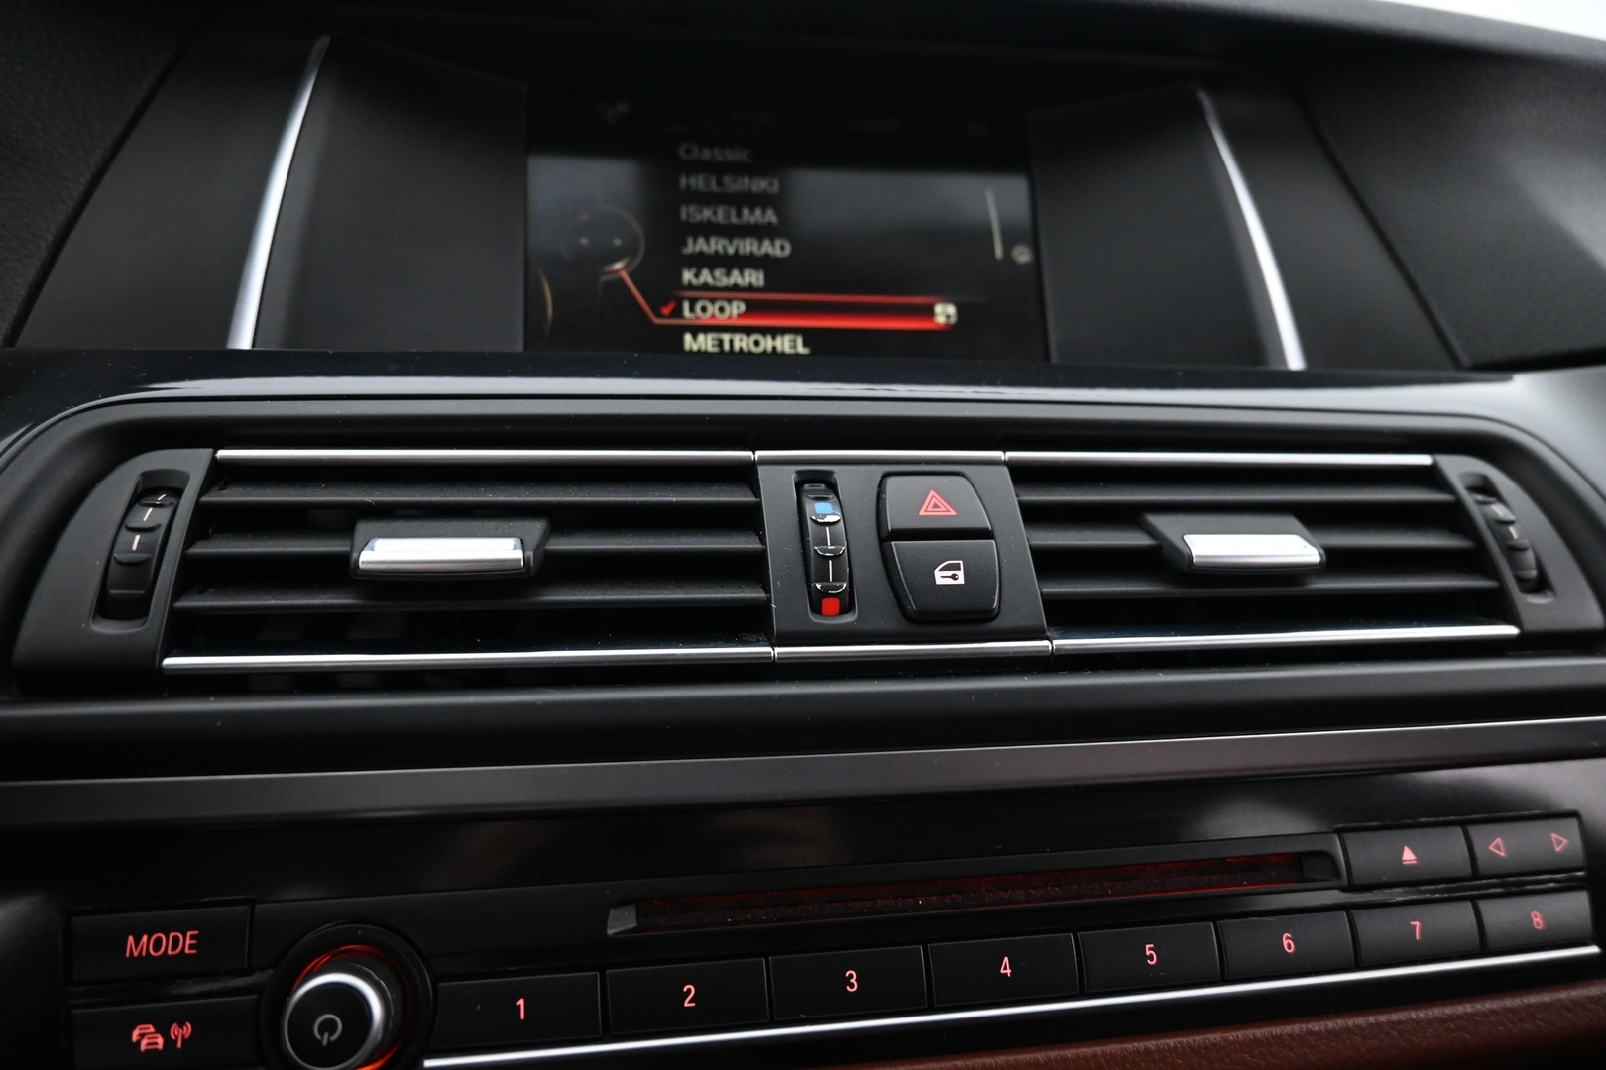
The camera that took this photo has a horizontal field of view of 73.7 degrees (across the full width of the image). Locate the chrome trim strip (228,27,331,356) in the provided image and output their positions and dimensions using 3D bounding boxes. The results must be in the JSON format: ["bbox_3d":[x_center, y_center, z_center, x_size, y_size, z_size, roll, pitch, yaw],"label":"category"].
[{"bbox_3d":[-0.135,-0.090,0.278,0.007,0.096,0.010,7,-19,-8],"label":"chrome trim strip"}]

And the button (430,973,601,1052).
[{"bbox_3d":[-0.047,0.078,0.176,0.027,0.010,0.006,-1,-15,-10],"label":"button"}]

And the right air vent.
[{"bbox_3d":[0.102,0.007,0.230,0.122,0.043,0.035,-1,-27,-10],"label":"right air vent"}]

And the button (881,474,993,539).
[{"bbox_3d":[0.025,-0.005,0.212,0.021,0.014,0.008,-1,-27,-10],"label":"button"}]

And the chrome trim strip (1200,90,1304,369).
[{"bbox_3d":[0.135,-0.094,0.327,0.006,0.099,0.010,-7,-16,-12],"label":"chrome trim strip"}]

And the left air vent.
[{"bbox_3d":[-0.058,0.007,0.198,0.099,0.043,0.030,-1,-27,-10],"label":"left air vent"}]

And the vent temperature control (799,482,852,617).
[{"bbox_3d":[0.004,0.004,0.204,0.008,0.028,0.010,-1,-27,-10],"label":"vent temperature control"}]

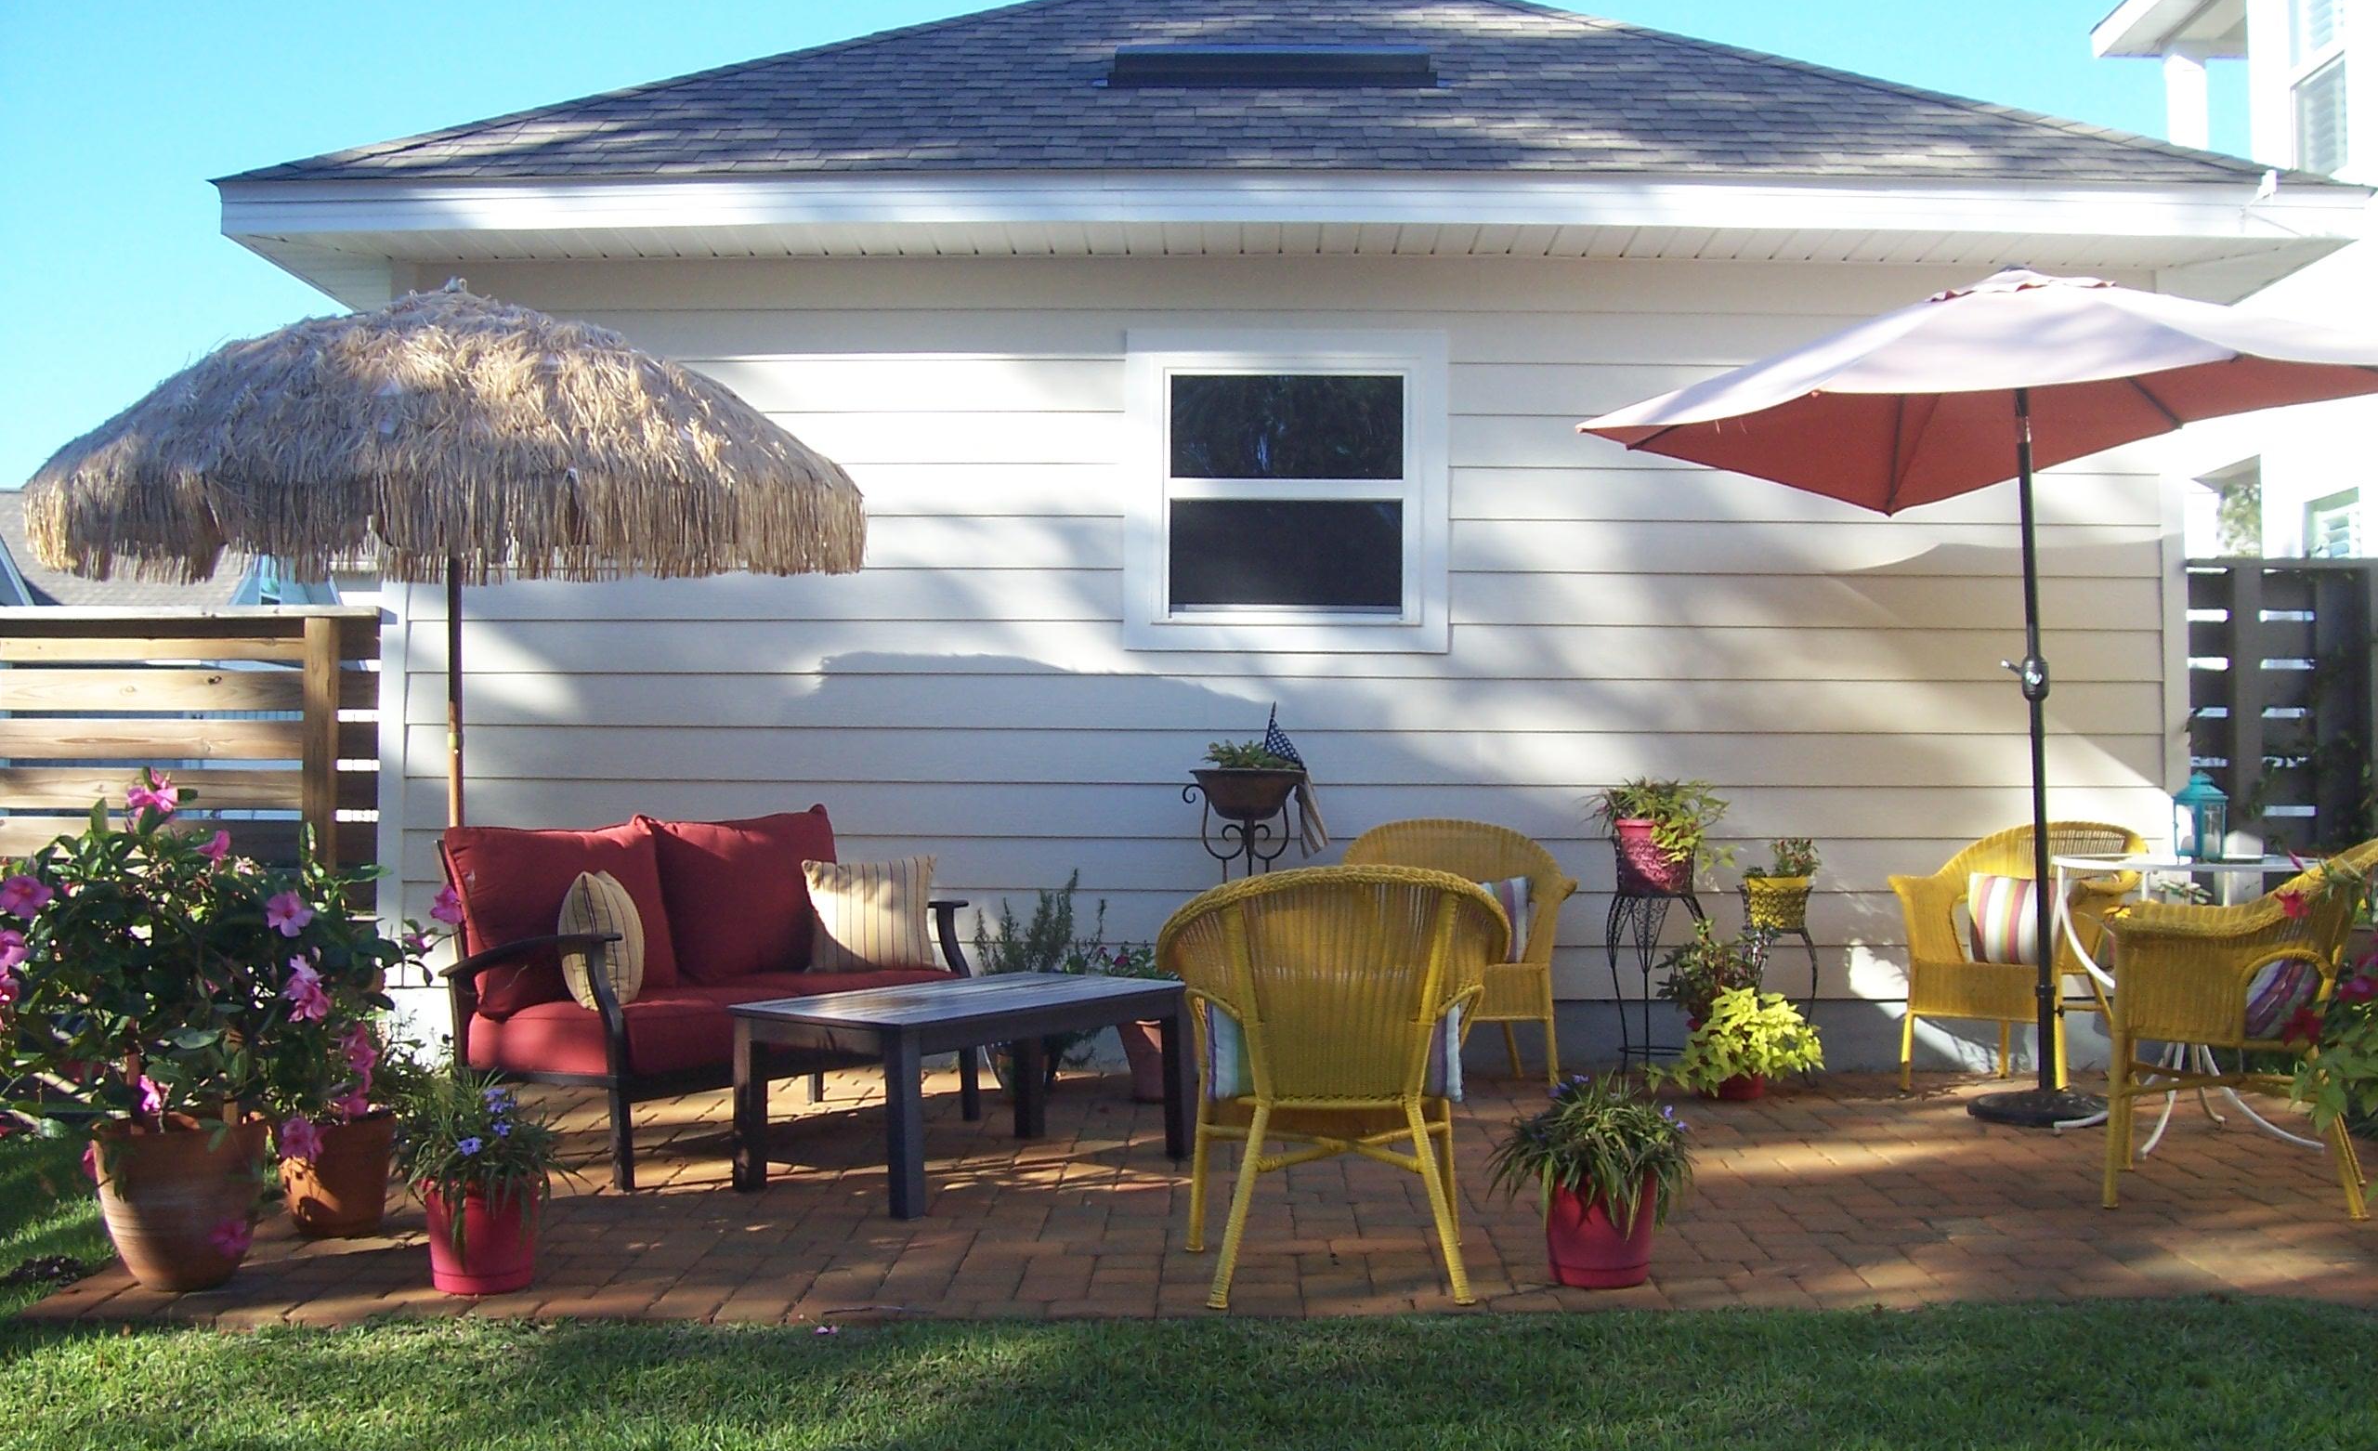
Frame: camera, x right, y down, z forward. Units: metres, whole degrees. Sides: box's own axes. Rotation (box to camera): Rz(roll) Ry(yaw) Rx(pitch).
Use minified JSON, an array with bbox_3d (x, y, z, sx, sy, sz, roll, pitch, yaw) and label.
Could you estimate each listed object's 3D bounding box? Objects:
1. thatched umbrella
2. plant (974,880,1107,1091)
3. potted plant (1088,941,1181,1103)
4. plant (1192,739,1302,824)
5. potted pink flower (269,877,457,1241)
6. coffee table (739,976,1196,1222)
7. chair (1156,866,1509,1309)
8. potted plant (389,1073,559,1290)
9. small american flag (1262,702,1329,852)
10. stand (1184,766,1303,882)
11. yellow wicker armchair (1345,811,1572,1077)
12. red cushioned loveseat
[{"bbox_3d":[-1.996,-0.046,6.400,2.160,2.340,2.160,0,-1,0],"label":"thatched umbrella"},{"bbox_3d":[-0.469,0.802,7.280,0.410,0.680,0.400,0,-1,0],"label":"plant"},{"bbox_3d":[-0.135,0.909,7.200,0.360,0.484,0.350,0,-1,0],"label":"potted plant"},{"bbox_3d":[0.188,0.176,7.500,0.370,0.275,0.370,0,-1,0],"label":"plant"},{"bbox_3d":[-1.829,0.732,5.150,0.440,0.772,0.430,0,-1,0],"label":"potted pink flower"},{"bbox_3d":[-0.551,0.911,5.895,0.557,0.446,1.125,0,-1,35],"label":"coffee table"},{"bbox_3d":[0.282,0.683,4.700,0.690,0.840,0.680,0,-1,-5],"label":"chair"},{"bbox_3d":[-1.434,0.902,4.700,0.345,0.425,0.345,0,-1,0],"label":"potted plant"},{"bbox_3d":[0.338,0.175,7.450,0.210,0.475,0.090,0,-1,0],"label":"small american flag"},{"bbox_3d":[0.178,0.644,7.450,0.380,1.022,0.370,0,-1,0],"label":"stand"},{"bbox_3d":[0.830,0.727,7.330,0.690,0.840,0.680,0,-1,-3],"label":"yellow wicker armchair"},{"bbox_3d":[-1.285,0.685,6.380,0.760,0.880,1.350,-1,-1,35],"label":"red cushioned loveseat"}]

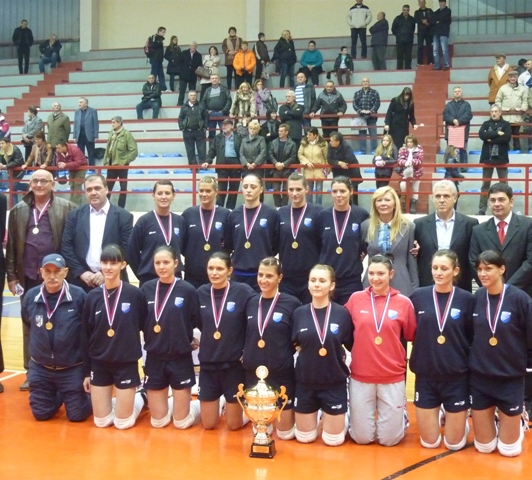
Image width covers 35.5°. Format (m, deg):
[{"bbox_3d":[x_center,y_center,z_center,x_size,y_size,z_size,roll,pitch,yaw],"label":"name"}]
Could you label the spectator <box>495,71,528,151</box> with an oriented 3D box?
[{"bbox_3d":[4.923,-2.559,16.685,0.620,1.651,0.420,1,3,16],"label":"spectator"}]

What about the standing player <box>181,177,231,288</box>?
[{"bbox_3d":[-0.469,0.397,6.559,0.500,1.790,0.320,-1,4,-8],"label":"standing player"}]

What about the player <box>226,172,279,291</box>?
[{"bbox_3d":[-0.104,0.366,6.434,0.480,1.770,0.330,1,4,12],"label":"player"}]

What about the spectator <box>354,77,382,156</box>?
[{"bbox_3d":[2.235,-2.709,18.370,0.580,1.740,0.360,0,4,8],"label":"spectator"}]

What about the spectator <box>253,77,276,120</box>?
[{"bbox_3d":[-0.077,-2.688,18.240,0.500,1.673,0.420,2,4,30],"label":"spectator"}]

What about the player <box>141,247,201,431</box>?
[{"bbox_3d":[-0.630,0.697,6.296,0.500,1.317,0.600,1,4,13],"label":"player"}]

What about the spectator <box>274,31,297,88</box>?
[{"bbox_3d":[0.555,-5.014,23.153,0.600,1.620,0.420,-2,4,-30],"label":"spectator"}]

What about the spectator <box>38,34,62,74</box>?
[{"bbox_3d":[-6.786,-5.862,26.200,0.660,1.219,0.750,1,3,14],"label":"spectator"}]

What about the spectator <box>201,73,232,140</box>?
[{"bbox_3d":[-1.109,-2.850,18.681,0.580,1.780,0.350,1,4,12],"label":"spectator"}]

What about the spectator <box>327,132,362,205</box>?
[{"bbox_3d":[1.379,-1.190,14.854,0.600,1.450,0.600,2,4,30],"label":"spectator"}]

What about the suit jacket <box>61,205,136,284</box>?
[{"bbox_3d":[-1.343,0.090,6.618,0.600,0.760,0.330,0,3,-3],"label":"suit jacket"}]

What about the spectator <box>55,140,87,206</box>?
[{"bbox_3d":[-3.764,-1.277,16.143,0.550,1.300,0.750,3,5,36],"label":"spectator"}]

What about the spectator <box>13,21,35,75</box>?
[{"bbox_3d":[-7.583,-6.018,26.069,0.560,1.748,0.360,0,3,5],"label":"spectator"}]

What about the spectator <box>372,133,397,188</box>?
[{"bbox_3d":[2.033,-1.135,14.214,0.420,1.350,0.340,1,4,18],"label":"spectator"}]

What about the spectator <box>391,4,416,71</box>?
[{"bbox_3d":[3.612,-5.284,21.780,0.620,1.739,0.400,1,3,12],"label":"spectator"}]

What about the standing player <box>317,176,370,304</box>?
[{"bbox_3d":[0.610,0.419,6.612,0.500,1.834,0.340,1,4,12],"label":"standing player"}]

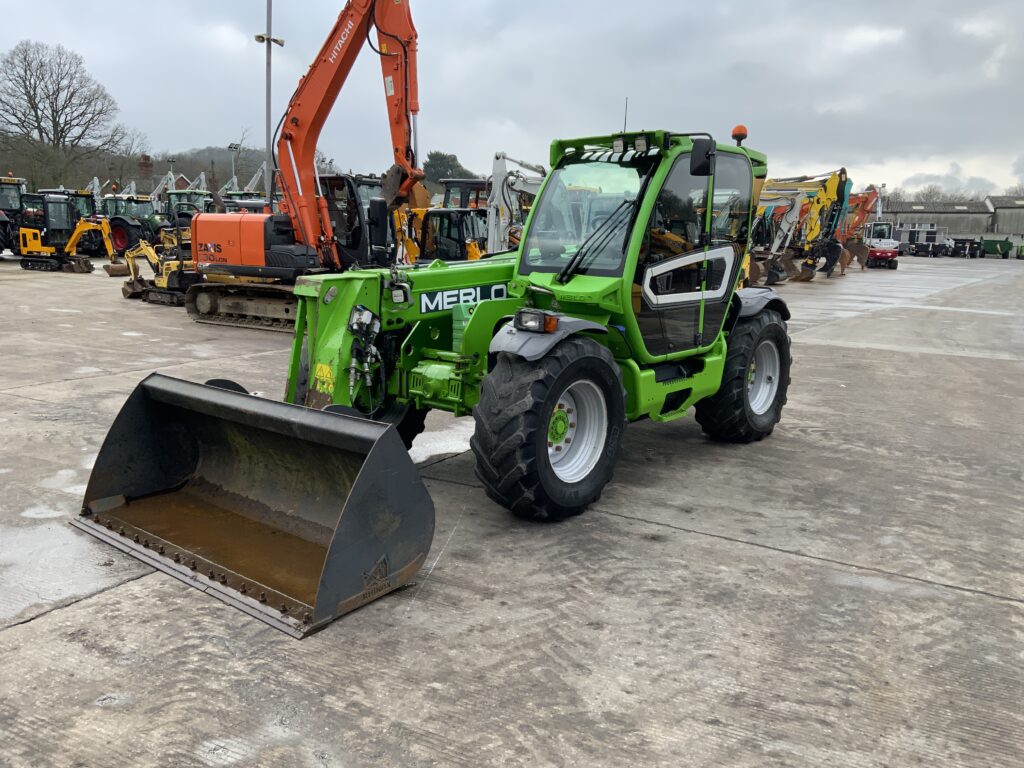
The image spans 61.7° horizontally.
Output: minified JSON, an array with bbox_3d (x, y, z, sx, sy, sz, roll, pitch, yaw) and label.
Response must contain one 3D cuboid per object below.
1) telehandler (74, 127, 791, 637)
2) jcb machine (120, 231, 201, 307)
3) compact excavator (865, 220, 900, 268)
[{"bbox_3d":[0.035,-0.686,6.532,2.340,2.730,5.830,9,13,39],"label":"telehandler"},{"bbox_3d":[-8.072,-2.942,19.932,2.650,2.050,0.820,8,13,35],"label":"jcb machine"},{"bbox_3d":[20.554,-7.792,48.257,1.720,2.520,3.700,3,10,11],"label":"compact excavator"}]

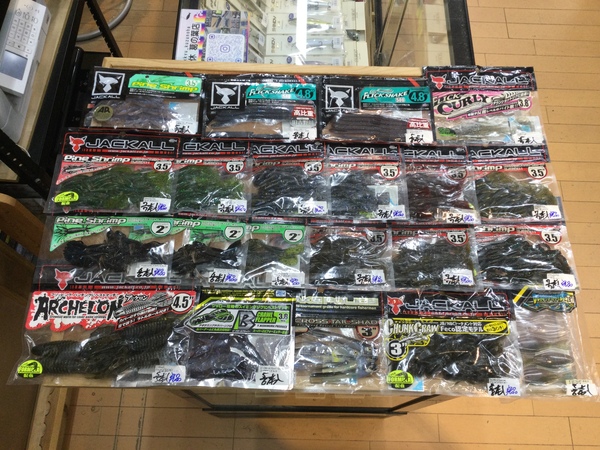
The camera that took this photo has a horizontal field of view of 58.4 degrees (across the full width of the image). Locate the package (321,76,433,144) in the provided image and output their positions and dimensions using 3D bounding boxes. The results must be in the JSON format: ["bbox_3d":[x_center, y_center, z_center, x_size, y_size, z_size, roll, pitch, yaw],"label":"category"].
[{"bbox_3d":[0.110,-0.166,0.775,0.160,0.016,0.113,1,68,-1],"label":"package"}]

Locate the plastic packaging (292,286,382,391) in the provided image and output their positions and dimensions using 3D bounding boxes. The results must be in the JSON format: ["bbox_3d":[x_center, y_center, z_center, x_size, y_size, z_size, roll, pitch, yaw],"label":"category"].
[{"bbox_3d":[0.043,0.137,0.652,0.116,0.018,0.123,1,68,-1],"label":"plastic packaging"}]

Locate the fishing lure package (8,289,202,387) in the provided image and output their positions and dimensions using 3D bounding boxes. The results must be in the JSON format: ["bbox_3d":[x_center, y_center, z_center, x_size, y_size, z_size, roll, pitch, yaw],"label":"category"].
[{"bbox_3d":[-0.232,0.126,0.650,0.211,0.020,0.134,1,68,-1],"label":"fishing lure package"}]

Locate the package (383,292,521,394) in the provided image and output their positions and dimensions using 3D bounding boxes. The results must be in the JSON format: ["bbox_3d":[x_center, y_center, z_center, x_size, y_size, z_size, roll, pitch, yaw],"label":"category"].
[{"bbox_3d":[0.180,0.139,0.654,0.167,0.018,0.130,1,68,-1],"label":"package"}]

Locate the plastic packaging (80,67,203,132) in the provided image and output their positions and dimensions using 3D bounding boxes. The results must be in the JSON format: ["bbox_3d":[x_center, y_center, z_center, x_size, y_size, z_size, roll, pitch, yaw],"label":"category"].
[{"bbox_3d":[-0.220,-0.180,0.773,0.169,0.016,0.107,3,68,0],"label":"plastic packaging"}]

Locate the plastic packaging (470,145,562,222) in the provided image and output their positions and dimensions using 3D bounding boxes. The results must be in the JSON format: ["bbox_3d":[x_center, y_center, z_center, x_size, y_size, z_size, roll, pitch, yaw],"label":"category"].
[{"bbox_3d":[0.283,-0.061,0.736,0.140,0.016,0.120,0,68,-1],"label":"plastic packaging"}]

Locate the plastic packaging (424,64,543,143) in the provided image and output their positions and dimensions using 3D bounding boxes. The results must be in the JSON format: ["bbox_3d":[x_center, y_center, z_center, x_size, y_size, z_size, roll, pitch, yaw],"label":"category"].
[{"bbox_3d":[0.266,-0.175,0.782,0.172,0.016,0.135,0,68,-1],"label":"plastic packaging"}]

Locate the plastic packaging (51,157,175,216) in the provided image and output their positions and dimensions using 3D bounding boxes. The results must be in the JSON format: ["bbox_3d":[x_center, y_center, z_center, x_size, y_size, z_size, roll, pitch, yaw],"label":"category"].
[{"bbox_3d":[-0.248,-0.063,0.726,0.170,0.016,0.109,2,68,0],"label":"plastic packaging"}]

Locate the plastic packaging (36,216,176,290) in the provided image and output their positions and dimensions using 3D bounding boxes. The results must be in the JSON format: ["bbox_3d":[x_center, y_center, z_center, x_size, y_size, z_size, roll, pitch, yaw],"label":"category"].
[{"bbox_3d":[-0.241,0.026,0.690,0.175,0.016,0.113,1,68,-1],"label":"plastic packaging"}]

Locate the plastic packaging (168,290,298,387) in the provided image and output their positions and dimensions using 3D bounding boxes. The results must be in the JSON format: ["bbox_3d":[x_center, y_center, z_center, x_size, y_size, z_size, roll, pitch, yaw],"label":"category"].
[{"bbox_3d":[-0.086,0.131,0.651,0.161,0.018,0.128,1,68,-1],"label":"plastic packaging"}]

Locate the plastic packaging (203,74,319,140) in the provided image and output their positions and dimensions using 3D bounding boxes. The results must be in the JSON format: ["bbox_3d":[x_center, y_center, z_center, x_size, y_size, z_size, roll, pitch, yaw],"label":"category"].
[{"bbox_3d":[-0.053,-0.170,0.773,0.162,0.016,0.111,1,68,-1],"label":"plastic packaging"}]

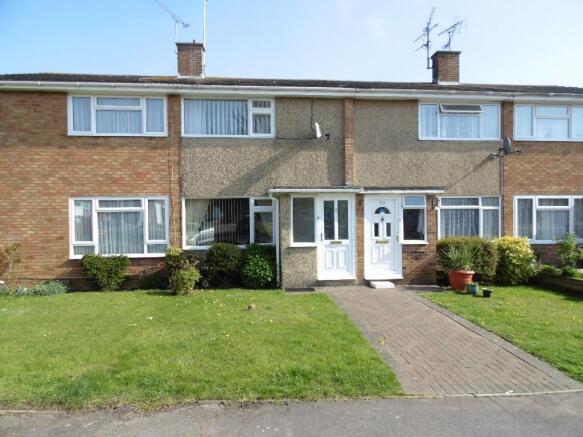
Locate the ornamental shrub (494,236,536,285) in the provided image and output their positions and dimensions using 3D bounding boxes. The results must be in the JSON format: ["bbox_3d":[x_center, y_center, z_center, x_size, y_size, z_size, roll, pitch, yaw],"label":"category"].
[{"bbox_3d":[5.637,1.061,9.300,1.080,1.218,0.980,-1,1,-6],"label":"ornamental shrub"}]

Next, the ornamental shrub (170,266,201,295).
[{"bbox_3d":[-2.415,1.389,8.400,0.703,0.669,0.620,-1,1,-6],"label":"ornamental shrub"}]

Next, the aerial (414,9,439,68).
[{"bbox_3d":[4.701,-6.210,12.850,0.600,1.900,1.000,-1,1,-16],"label":"aerial"}]

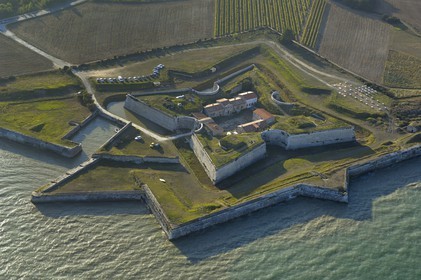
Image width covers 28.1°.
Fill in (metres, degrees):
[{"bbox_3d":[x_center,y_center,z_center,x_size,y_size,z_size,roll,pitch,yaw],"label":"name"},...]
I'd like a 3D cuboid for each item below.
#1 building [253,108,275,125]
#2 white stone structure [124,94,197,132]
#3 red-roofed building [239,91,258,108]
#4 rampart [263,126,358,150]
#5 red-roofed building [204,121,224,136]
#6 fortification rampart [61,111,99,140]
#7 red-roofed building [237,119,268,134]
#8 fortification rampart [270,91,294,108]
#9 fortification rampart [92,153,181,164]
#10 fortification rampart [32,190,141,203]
[{"bbox_3d":[34.180,-14.950,551.720,8.500,7.700,14.500,-15,35,-30],"label":"building"},{"bbox_3d":[-32.750,-17.210,549.810,56.150,9.500,10.000,26,36,34],"label":"white stone structure"},{"bbox_3d":[25.600,-27.690,573.130,11.800,7.700,9.500,-15,35,-30],"label":"red-roofed building"},{"bbox_3d":[62.670,-2.550,535.540,59.580,9.500,11.000,-6,31,-17],"label":"rampart"},{"bbox_3d":[2.800,-5.780,532.540,6.700,6.900,12.000,-15,35,-30],"label":"red-roofed building"},{"bbox_3d":[-83.120,-8.900,536.330,2.100,3.300,43.830,15,31,19],"label":"fortification rampart"},{"bbox_3d":[26.750,-6.700,536.560,20.000,7.400,9.000,-15,35,-30],"label":"red-roofed building"},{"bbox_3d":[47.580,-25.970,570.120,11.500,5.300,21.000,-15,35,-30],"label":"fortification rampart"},{"bbox_3d":[-43.910,10.980,498.430,49.930,4.200,2.500,3,30,-2],"label":"fortification rampart"},{"bbox_3d":[-68.390,31.550,464.680,58.720,5.400,3.000,-1,30,-8],"label":"fortification rampart"}]

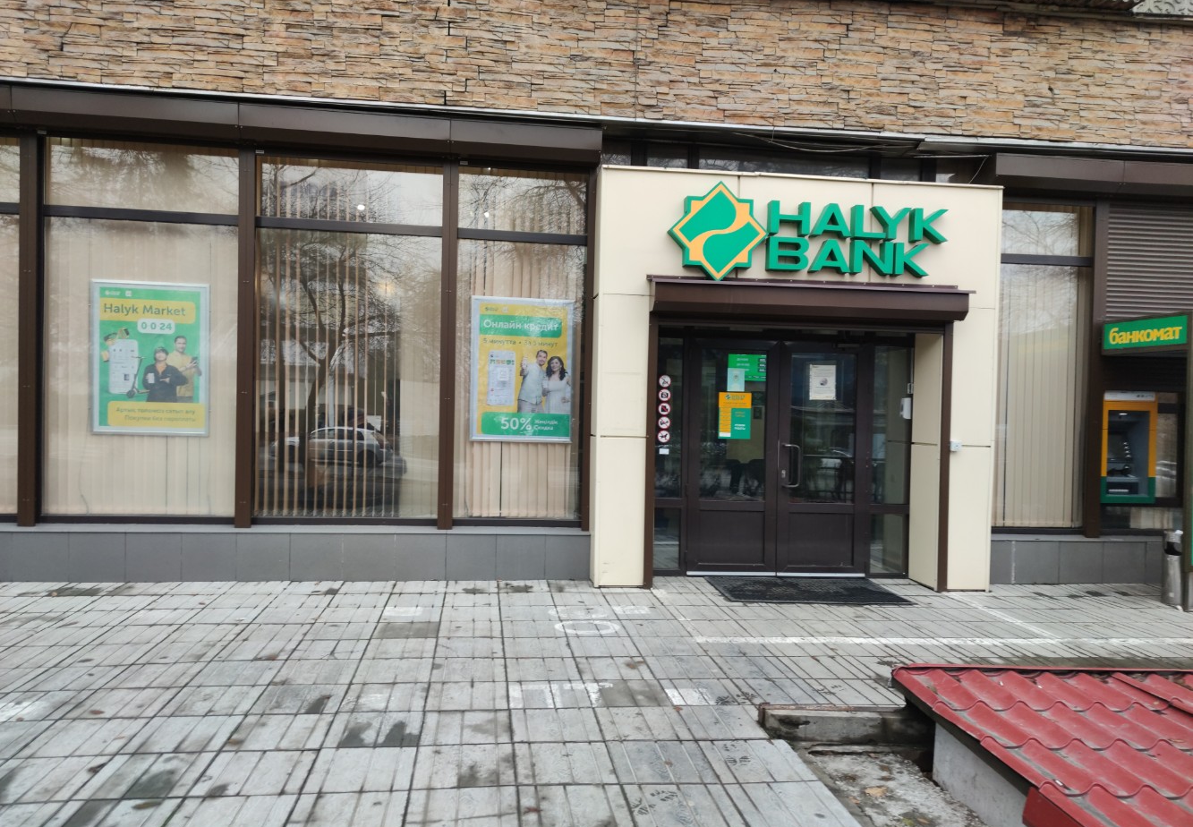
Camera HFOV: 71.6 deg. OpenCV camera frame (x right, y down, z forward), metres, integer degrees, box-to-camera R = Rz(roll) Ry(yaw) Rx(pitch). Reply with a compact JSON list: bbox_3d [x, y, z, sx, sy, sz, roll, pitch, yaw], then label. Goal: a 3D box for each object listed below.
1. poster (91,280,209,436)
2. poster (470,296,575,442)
[{"bbox_3d":[-3.575,-0.435,6.637,0.889,1.223,0.040,1,1,-7],"label":"poster"},{"bbox_3d":[-0.625,-0.361,7.002,0.859,1.212,0.040,1,1,-7],"label":"poster"}]

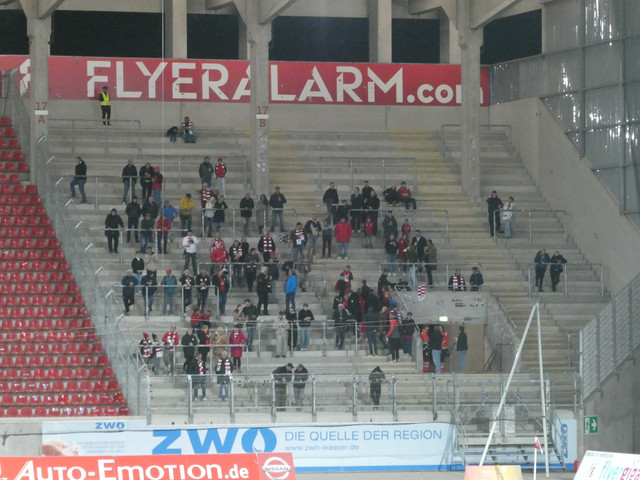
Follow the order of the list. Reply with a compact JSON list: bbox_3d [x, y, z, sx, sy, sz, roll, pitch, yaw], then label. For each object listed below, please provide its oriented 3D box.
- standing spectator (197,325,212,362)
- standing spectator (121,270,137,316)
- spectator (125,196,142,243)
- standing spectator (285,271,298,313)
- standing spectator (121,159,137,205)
[{"bbox_3d":[-4.293,4.028,138.284,0.420,1.690,0.500,-1,-2,30],"label":"standing spectator"},{"bbox_3d":[-7.281,2.007,141.482,0.520,1.741,0.400,0,-2,-18],"label":"standing spectator"},{"bbox_3d":[-7.195,-0.786,142.875,0.600,1.789,0.360,0,-1,-14],"label":"spectator"},{"bbox_3d":[-1.114,1.935,139.605,0.400,1.680,0.550,0,-1,6],"label":"standing spectator"},{"bbox_3d":[-7.614,-2.318,147.801,0.580,1.823,0.420,0,-1,-11],"label":"standing spectator"}]

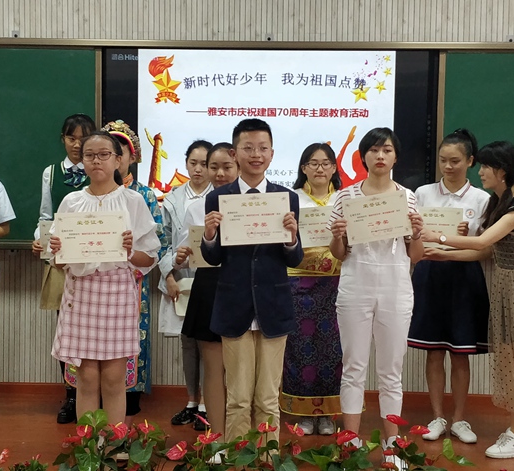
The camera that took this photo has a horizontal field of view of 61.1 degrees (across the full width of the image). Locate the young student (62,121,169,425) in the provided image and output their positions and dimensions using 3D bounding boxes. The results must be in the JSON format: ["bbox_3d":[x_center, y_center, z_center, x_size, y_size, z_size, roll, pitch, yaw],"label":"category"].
[{"bbox_3d":[-0.741,0.204,2.280,0.500,1.613,0.360,1,1,6],"label":"young student"}]

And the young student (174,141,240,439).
[{"bbox_3d":[-0.182,0.282,2.170,0.440,1.490,0.340,1,1,8],"label":"young student"}]

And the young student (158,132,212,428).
[{"bbox_3d":[-0.318,0.252,2.330,0.430,1.520,0.320,1,1,12],"label":"young student"}]

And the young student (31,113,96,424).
[{"bbox_3d":[-0.972,0.163,2.320,0.460,1.636,0.330,1,1,0],"label":"young student"}]

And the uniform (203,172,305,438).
[{"bbox_3d":[-0.020,0.366,1.930,0.450,1.254,0.320,1,1,3],"label":"uniform"}]

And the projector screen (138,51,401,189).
[{"bbox_3d":[0.057,-0.538,2.610,1.547,1.160,0.060,1,1,1],"label":"projector screen"}]

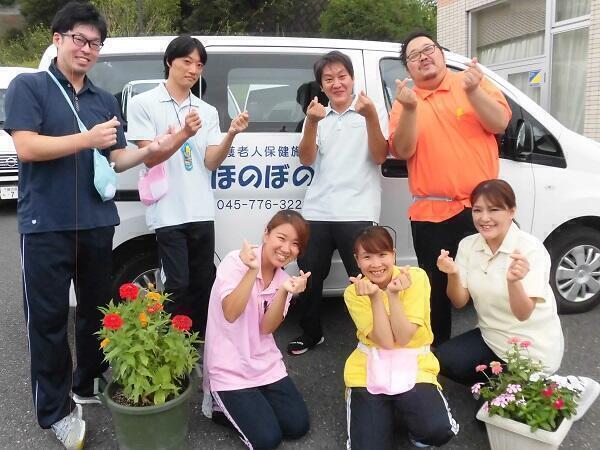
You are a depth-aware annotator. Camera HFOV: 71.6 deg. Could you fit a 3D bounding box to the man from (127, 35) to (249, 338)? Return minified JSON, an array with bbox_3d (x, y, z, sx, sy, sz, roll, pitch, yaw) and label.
[{"bbox_3d":[-0.571,-0.062,2.095,0.540,1.670,0.450,-4,7,-25],"label":"man"}]

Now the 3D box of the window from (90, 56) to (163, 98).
[{"bbox_3d":[-0.917,-0.719,2.292,0.680,0.420,0.070,-2,7,-10],"label":"window"}]

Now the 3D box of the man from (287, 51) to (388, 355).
[{"bbox_3d":[0.194,-0.076,2.206,0.500,1.640,0.420,0,6,3],"label":"man"}]

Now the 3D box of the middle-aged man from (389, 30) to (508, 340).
[{"bbox_3d":[0.758,-0.109,2.163,0.600,1.700,0.520,2,7,22],"label":"middle-aged man"}]

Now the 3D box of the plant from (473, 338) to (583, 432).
[{"bbox_3d":[0.741,0.518,1.368,0.310,0.260,0.330,2,7,26],"label":"plant"}]

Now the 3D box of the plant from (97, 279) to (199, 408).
[{"bbox_3d":[-0.511,0.395,1.422,0.330,0.370,0.310,-3,7,-17],"label":"plant"}]

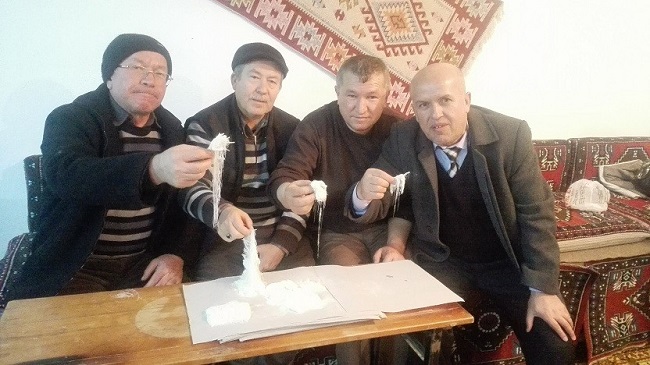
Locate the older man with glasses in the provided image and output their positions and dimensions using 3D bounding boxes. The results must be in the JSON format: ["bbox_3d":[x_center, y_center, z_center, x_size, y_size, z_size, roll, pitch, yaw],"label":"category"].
[{"bbox_3d":[-0.670,0.158,1.581,0.700,1.260,0.740,-3,9,-22],"label":"older man with glasses"}]

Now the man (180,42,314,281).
[{"bbox_3d":[-0.280,0.139,1.709,0.580,1.240,0.720,-3,9,-17],"label":"man"}]

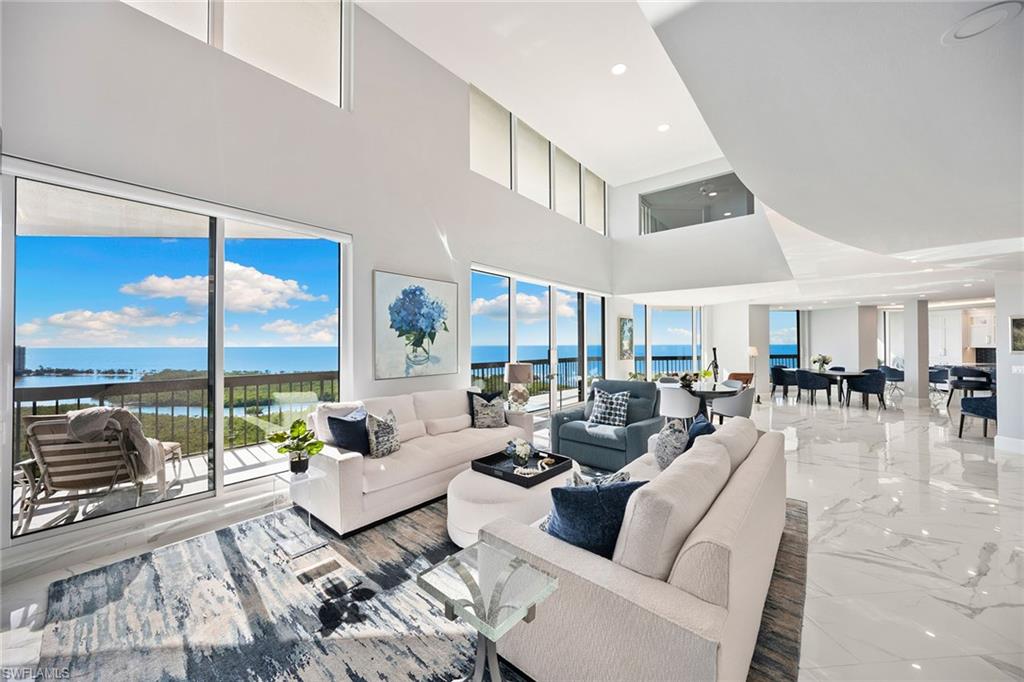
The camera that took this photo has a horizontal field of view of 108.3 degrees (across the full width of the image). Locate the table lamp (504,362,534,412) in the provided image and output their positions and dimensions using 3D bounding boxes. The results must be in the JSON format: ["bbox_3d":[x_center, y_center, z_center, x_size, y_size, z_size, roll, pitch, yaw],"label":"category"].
[{"bbox_3d":[0.100,0.633,5.100,0.400,0.680,0.400,0,-1,0],"label":"table lamp"}]

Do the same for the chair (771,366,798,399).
[{"bbox_3d":[7.250,1.098,9.800,0.580,0.830,0.580,0,-1,7],"label":"chair"}]

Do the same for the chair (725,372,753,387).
[{"bbox_3d":[4.900,1.105,7.920,0.570,0.800,0.570,0,-1,-32],"label":"chair"}]

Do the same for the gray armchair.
[{"bbox_3d":[1.213,1.004,4.641,1.056,0.960,0.950,-1,-1,40],"label":"gray armchair"}]

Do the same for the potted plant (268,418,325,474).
[{"bbox_3d":[-1.576,0.775,2.716,0.360,0.410,0.380,-1,-1,41],"label":"potted plant"}]

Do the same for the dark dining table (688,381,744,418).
[{"bbox_3d":[3.076,1.112,6.070,1.380,0.760,1.380,-1,-1,41],"label":"dark dining table"}]

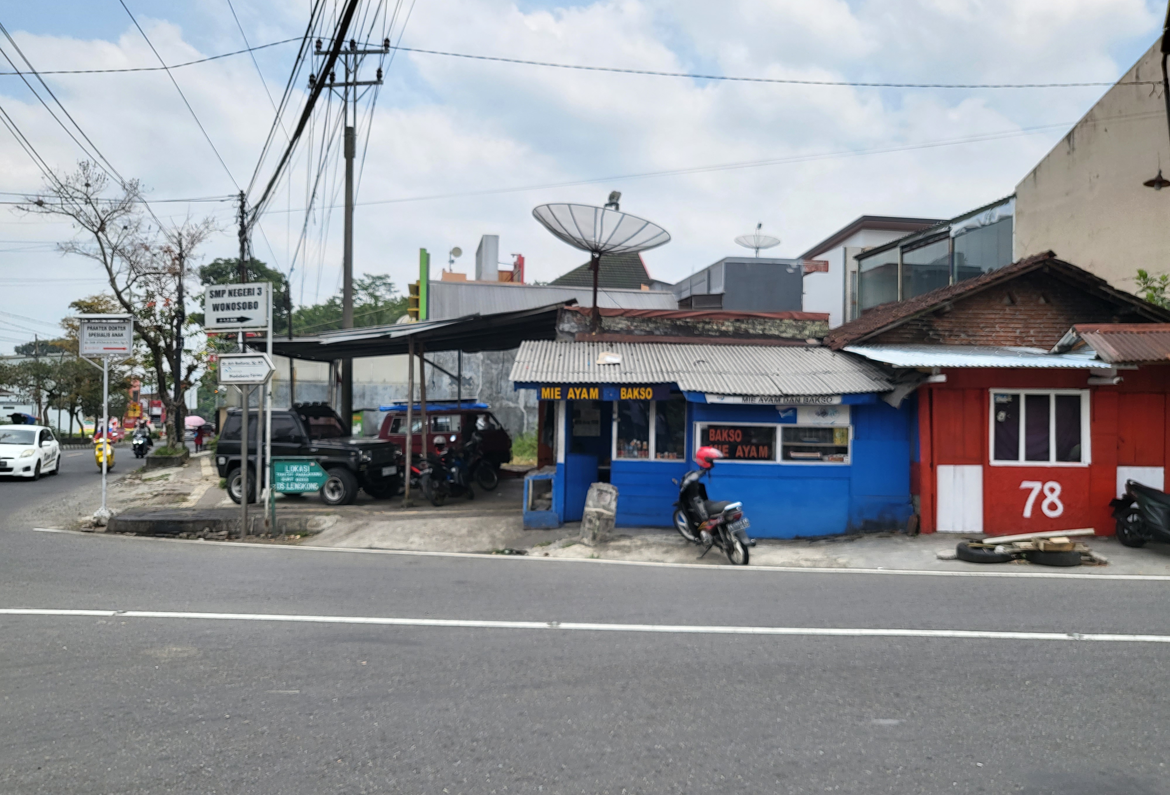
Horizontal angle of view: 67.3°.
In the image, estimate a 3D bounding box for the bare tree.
[{"bbox_3d":[-15.873,-3.120,30.126,6.600,9.900,5.500,1,-2,-18],"label":"bare tree"}]

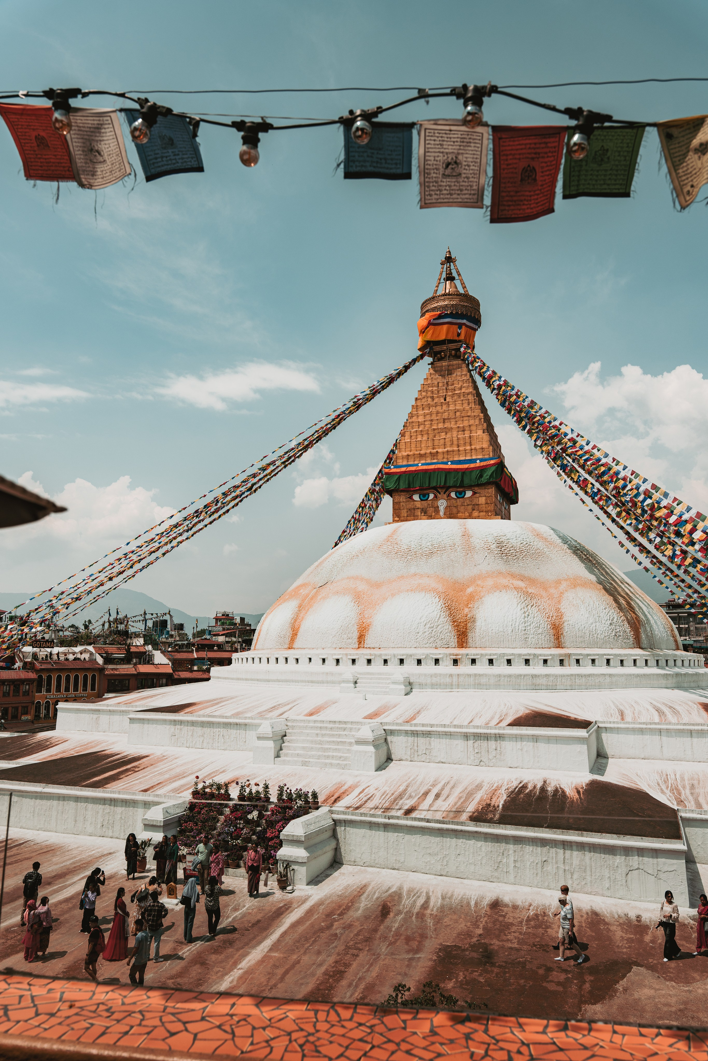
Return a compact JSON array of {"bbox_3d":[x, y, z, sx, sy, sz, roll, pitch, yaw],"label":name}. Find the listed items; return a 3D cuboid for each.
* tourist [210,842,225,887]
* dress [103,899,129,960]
[{"bbox_3d":[-4.569,11.224,25.747,0.500,1.440,0.400,-2,-10,14],"label":"tourist"},{"bbox_3d":[-6.115,10.382,19.987,0.680,1.461,0.580,3,-10,-14],"label":"dress"}]

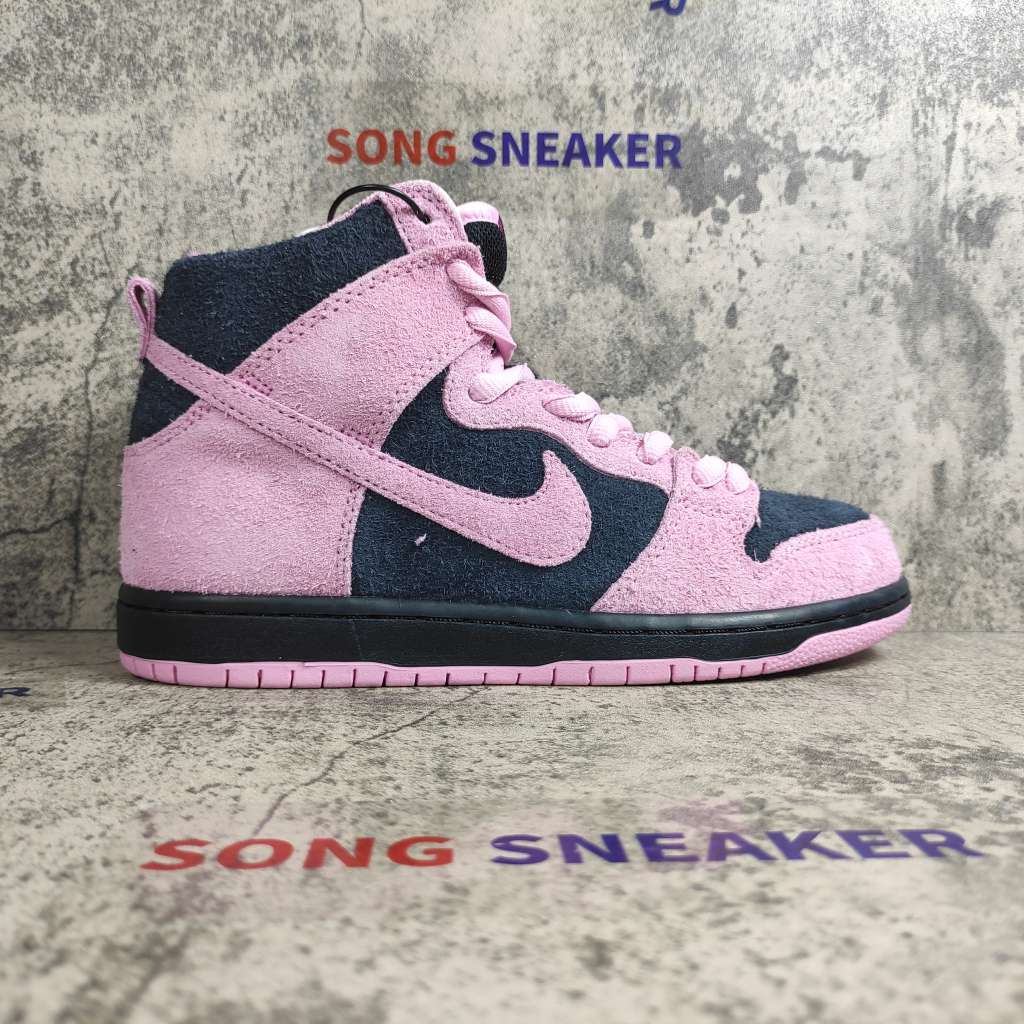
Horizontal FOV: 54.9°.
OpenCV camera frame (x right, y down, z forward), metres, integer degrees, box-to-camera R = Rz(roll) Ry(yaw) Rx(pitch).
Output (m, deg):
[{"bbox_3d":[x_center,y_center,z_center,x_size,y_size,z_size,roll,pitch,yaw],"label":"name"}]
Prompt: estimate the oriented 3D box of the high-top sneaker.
[{"bbox_3d":[0.007,-0.032,0.369,0.298,0.175,0.109,0,2,-6],"label":"high-top sneaker"}]

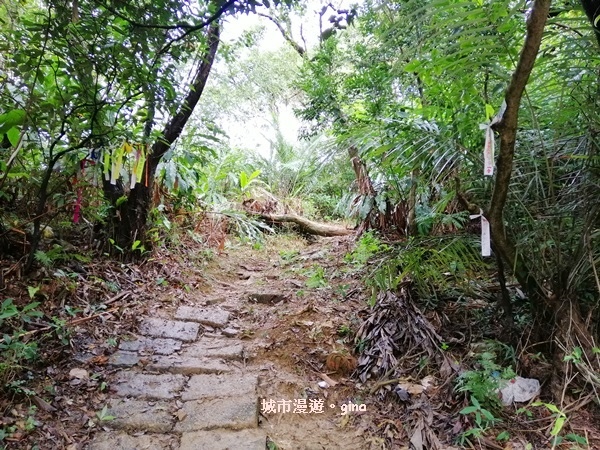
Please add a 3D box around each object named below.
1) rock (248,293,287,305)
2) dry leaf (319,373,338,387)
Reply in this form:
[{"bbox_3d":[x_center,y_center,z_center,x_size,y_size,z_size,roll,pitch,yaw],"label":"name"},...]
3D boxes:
[{"bbox_3d":[-0.294,0.660,4.060,0.340,0.110,0.200,1,0,-2],"label":"rock"},{"bbox_3d":[0.174,0.929,2.700,0.080,0.025,0.140,-9,15,-38],"label":"dry leaf"}]

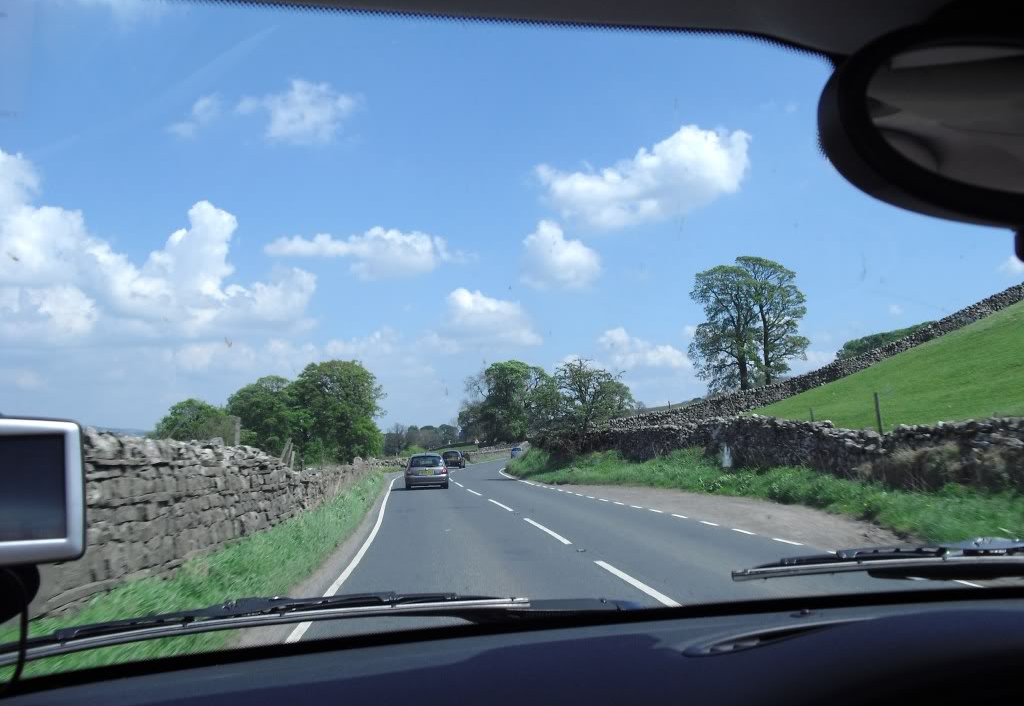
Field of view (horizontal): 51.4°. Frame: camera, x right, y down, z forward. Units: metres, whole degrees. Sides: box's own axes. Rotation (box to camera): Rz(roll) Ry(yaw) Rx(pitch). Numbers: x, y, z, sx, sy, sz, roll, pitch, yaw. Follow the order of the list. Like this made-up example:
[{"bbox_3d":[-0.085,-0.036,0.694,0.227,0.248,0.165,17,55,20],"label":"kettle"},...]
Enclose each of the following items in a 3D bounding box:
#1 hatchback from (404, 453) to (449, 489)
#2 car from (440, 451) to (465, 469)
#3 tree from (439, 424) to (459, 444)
[{"bbox_3d":[-3.400,4.630,42.200,1.660,1.420,3.850,0,-5,-6],"label":"hatchback"},{"bbox_3d":[-5.060,9.320,93.500,1.680,1.550,4.150,-1,-5,3],"label":"car"},{"bbox_3d":[-21.600,27.200,360.000,6.800,7.000,6.800,0,-5,0],"label":"tree"}]

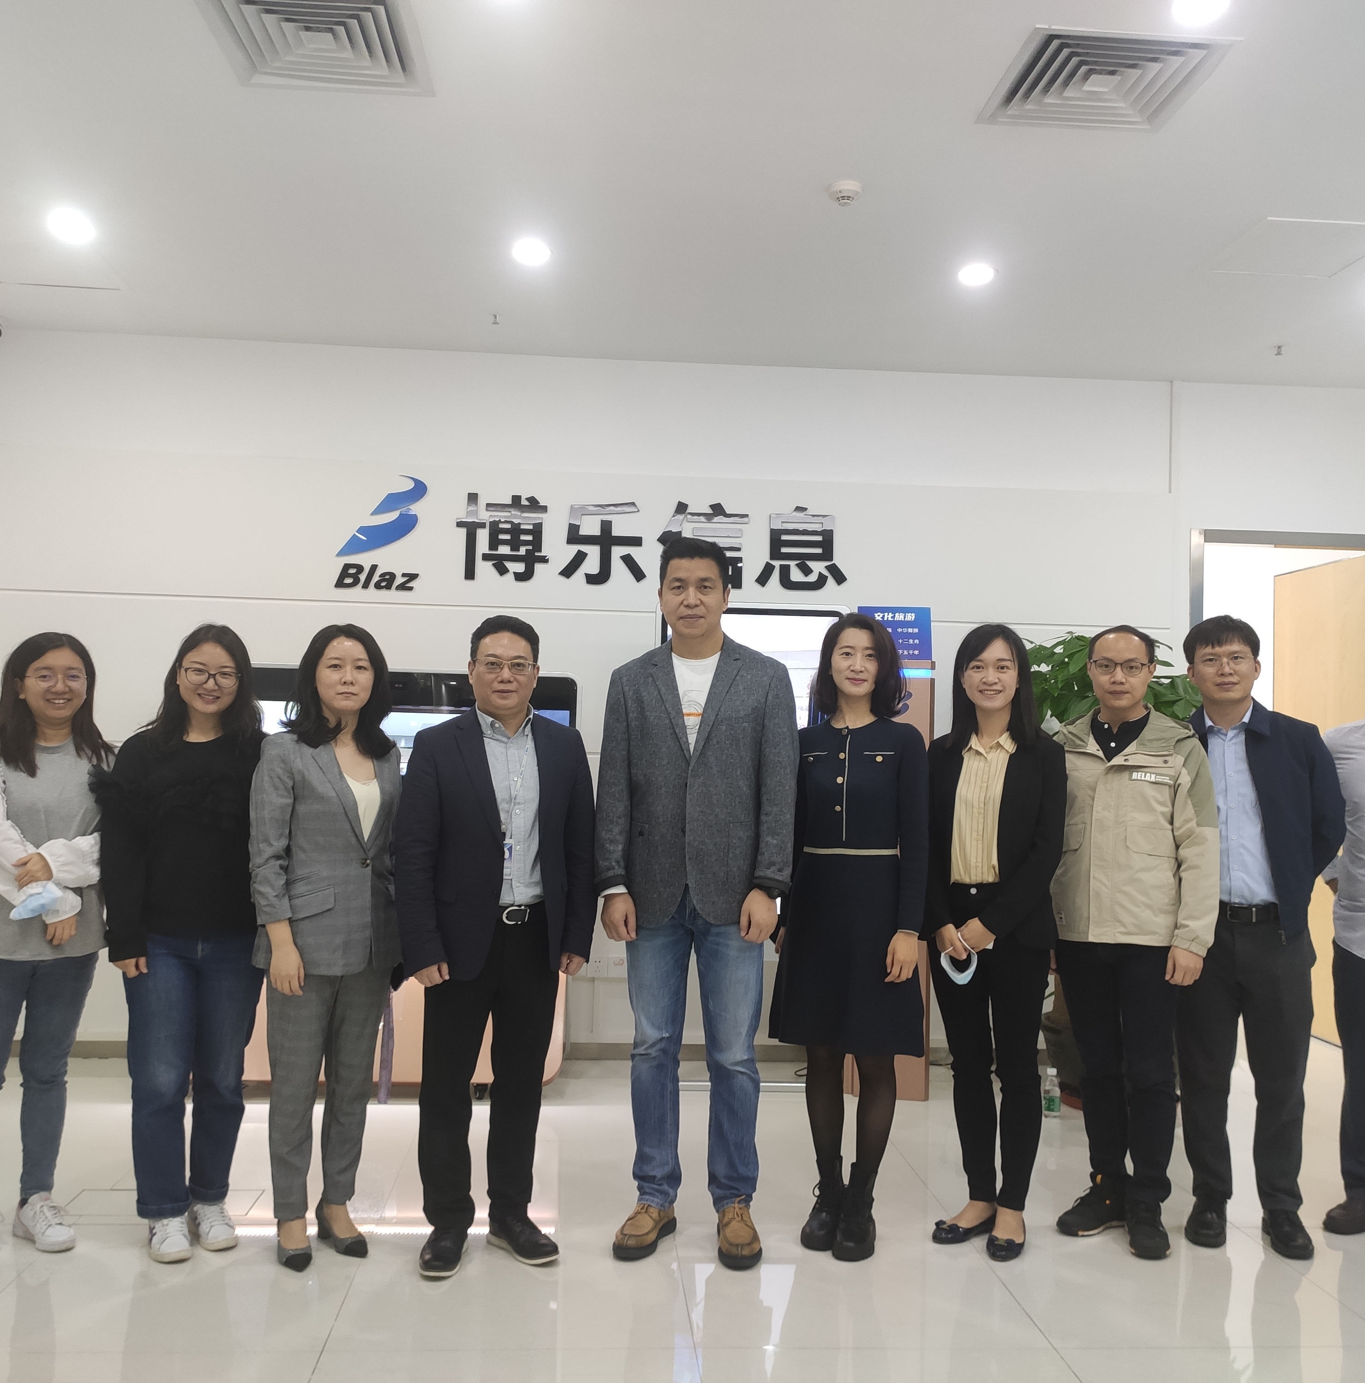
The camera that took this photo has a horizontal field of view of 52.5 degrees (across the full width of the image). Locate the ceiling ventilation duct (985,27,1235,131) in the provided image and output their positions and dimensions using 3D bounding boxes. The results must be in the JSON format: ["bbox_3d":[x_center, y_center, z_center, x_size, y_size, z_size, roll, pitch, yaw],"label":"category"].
[{"bbox_3d":[1.046,-1.541,3.469,0.500,0.060,0.500,2,-3,-4],"label":"ceiling ventilation duct"}]

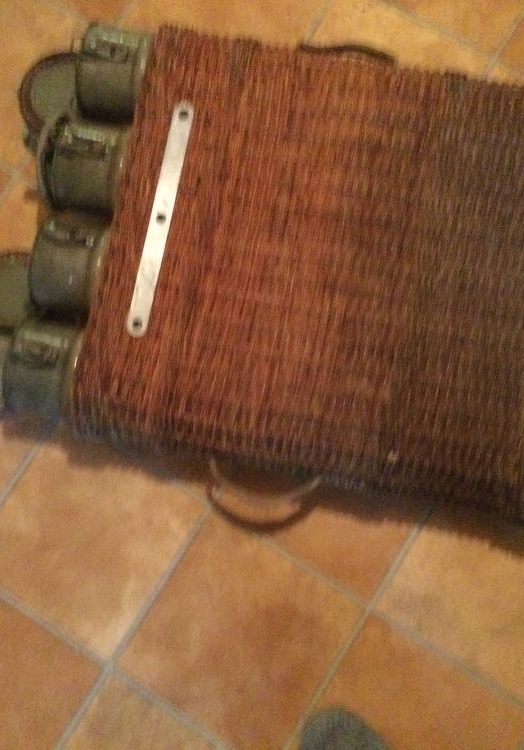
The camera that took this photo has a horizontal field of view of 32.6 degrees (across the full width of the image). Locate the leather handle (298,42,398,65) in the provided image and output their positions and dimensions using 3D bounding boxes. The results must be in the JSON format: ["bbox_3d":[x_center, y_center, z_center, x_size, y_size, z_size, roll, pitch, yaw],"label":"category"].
[{"bbox_3d":[0.089,-0.335,0.967,0.112,0.023,0.040,11,82,5],"label":"leather handle"}]

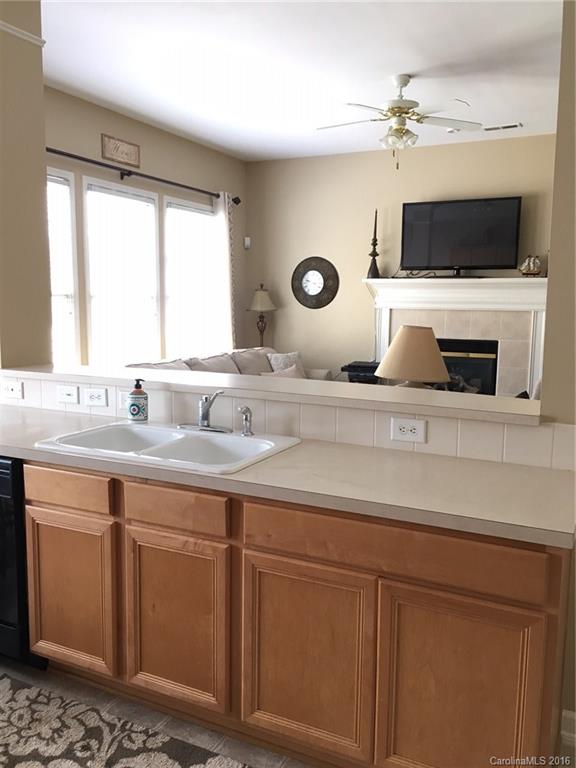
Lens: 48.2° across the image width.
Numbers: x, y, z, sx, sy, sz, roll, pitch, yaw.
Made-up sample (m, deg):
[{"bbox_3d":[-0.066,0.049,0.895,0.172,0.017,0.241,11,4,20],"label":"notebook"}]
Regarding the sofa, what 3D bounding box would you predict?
[{"bbox_3d":[-0.512,0.210,6.066,0.950,0.925,2.500,4,8,27],"label":"sofa"}]

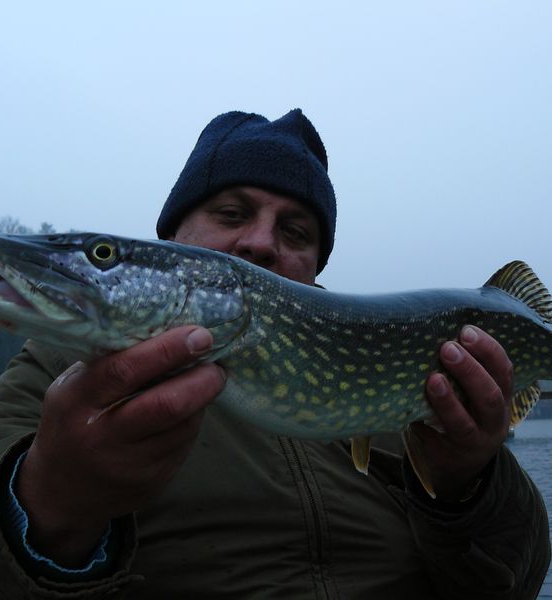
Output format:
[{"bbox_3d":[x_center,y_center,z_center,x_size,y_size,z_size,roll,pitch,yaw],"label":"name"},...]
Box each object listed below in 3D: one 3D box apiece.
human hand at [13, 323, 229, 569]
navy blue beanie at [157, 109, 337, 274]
[{"bbox_3d":[-0.102,0.097,0.550,0.105,0.170,0.105,32,9,13],"label":"human hand"},{"bbox_3d":[-0.029,-0.118,0.905,0.195,0.185,0.230,15,-12,-3],"label":"navy blue beanie"}]

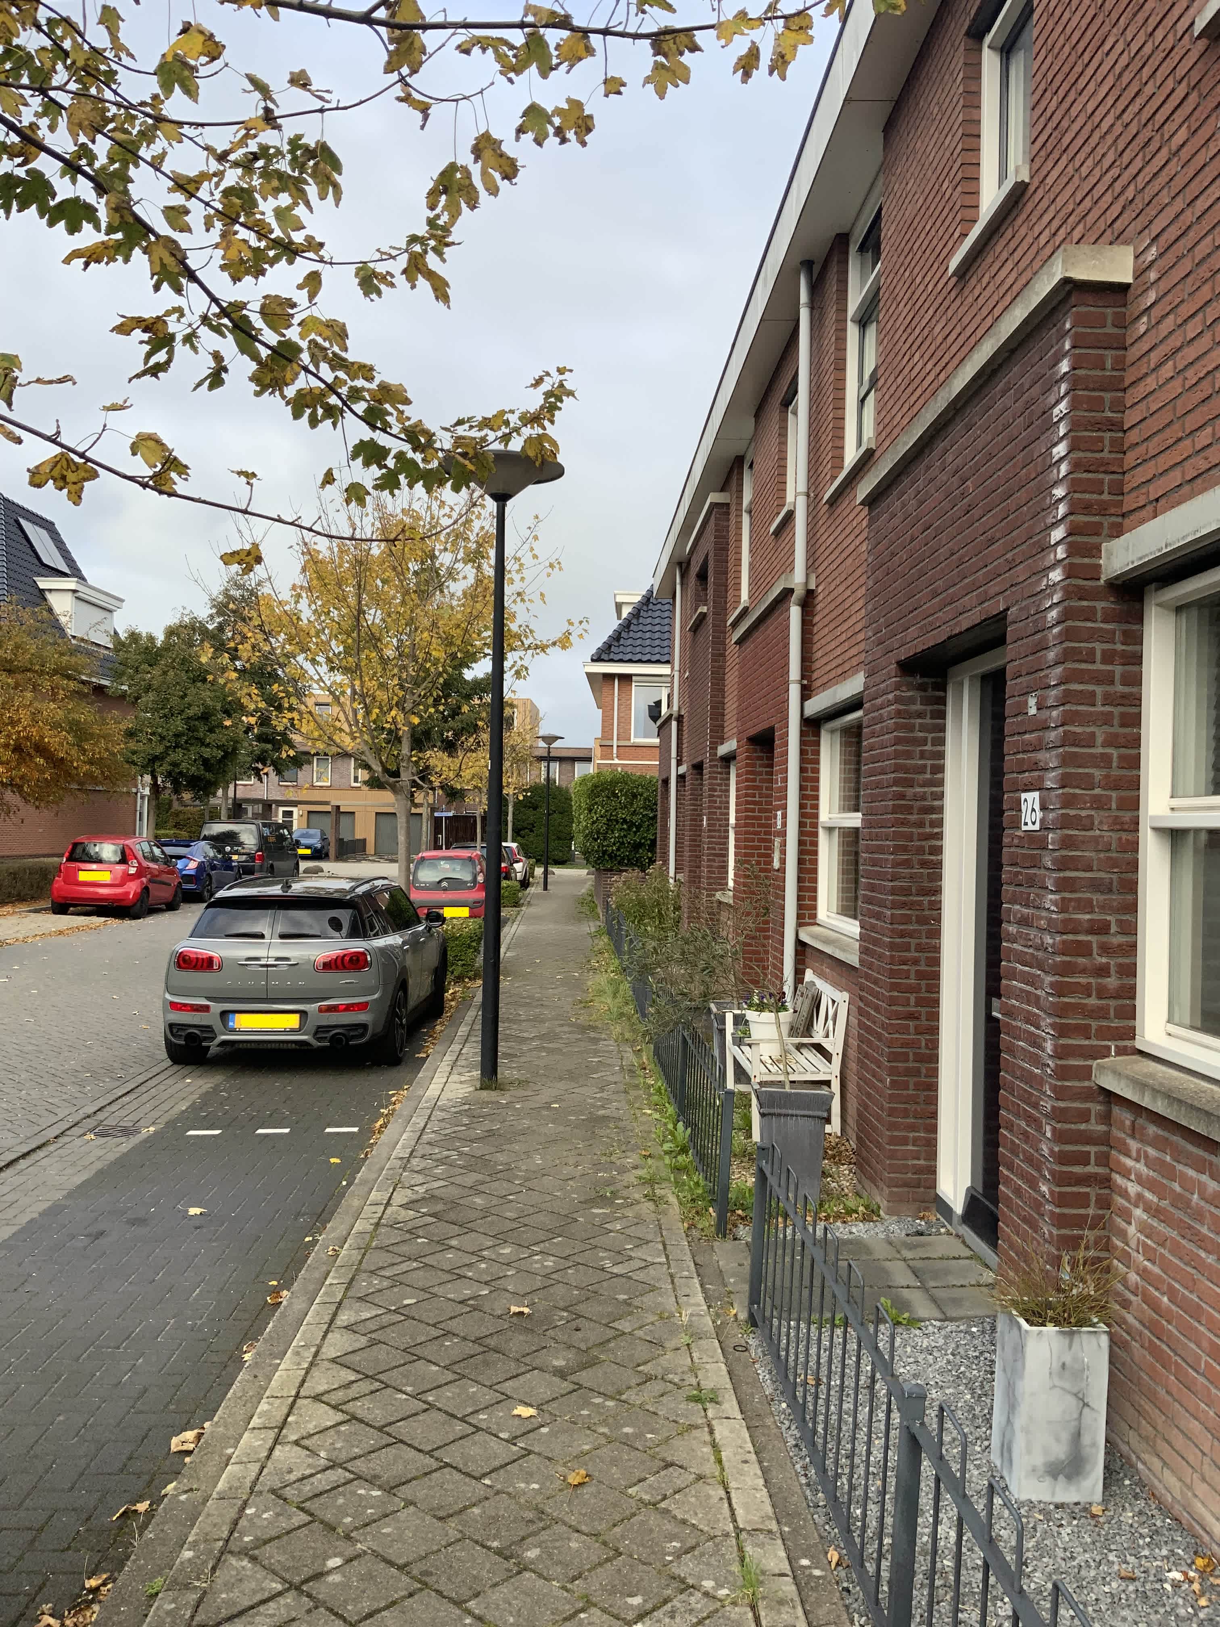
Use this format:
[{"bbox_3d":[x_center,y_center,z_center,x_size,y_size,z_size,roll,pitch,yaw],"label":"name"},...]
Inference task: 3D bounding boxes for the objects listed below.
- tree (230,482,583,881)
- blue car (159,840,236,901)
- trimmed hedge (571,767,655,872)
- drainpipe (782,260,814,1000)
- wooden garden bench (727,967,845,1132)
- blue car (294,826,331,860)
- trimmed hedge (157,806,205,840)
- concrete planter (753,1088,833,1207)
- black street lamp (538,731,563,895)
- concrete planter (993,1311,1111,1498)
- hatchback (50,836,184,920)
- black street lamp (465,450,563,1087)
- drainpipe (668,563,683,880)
[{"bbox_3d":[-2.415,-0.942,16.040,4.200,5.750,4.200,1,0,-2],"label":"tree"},{"bbox_3d":[-10.496,1.374,33.890,1.800,1.430,4.450,1,0,-1],"label":"blue car"},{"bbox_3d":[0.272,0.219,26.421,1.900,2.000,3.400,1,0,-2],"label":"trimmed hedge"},{"bbox_3d":[1.266,-0.943,9.192,0.110,5.530,0.110,1,0,-2],"label":"drainpipe"},{"bbox_3d":[1.044,1.431,8.270,0.574,0.851,1.228,1,0,-2],"label":"wooden garden bench"},{"bbox_3d":[-15.129,1.501,68.987,1.800,1.450,4.200,1,0,-6],"label":"blue car"},{"bbox_3d":[-14.750,0.952,48.000,2.700,2.350,1.200,1,0,-2],"label":"trimmed hedge"},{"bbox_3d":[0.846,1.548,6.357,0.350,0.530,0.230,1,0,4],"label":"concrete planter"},{"bbox_3d":[-1.680,-0.073,36.567,0.840,4.250,0.840,1,0,-2],"label":"black street lamp"},{"bbox_3d":[1.188,1.589,3.710,0.223,0.455,0.223,1,0,-2],"label":"concrete planter"},{"bbox_3d":[-9.830,1.216,27.398,1.700,1.580,3.720,1,0,-2],"label":"hatchback"},{"bbox_3d":[-0.775,-0.273,9.293,0.860,4.250,0.860,1,0,-2],"label":"black street lamp"},{"bbox_3d":[0.956,-0.846,20.111,0.109,5.594,0.089,1,0,-2],"label":"drainpipe"}]

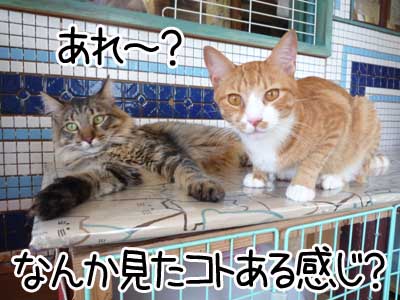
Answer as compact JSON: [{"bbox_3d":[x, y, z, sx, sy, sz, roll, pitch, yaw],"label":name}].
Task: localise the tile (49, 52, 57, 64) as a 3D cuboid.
[{"bbox_3d":[-0.343,-0.218,0.686,0.025,0.025,0.006,-1,6,-25],"label":"tile"}]

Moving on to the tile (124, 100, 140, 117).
[{"bbox_3d":[-0.181,-0.110,0.773,0.043,0.044,0.006,-1,6,-25],"label":"tile"}]

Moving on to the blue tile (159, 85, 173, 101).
[{"bbox_3d":[-0.093,-0.152,0.766,0.040,0.041,0.007,-2,4,-25],"label":"blue tile"}]

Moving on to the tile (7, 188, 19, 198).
[{"bbox_3d":[-0.409,0.093,0.632,0.023,0.023,0.006,-2,4,-25],"label":"tile"}]

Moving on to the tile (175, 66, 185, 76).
[{"bbox_3d":[-0.055,-0.220,0.808,0.024,0.024,0.006,-2,6,-25],"label":"tile"}]

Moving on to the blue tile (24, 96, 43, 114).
[{"bbox_3d":[-0.405,-0.111,0.706,0.045,0.045,0.006,-2,6,-25],"label":"blue tile"}]

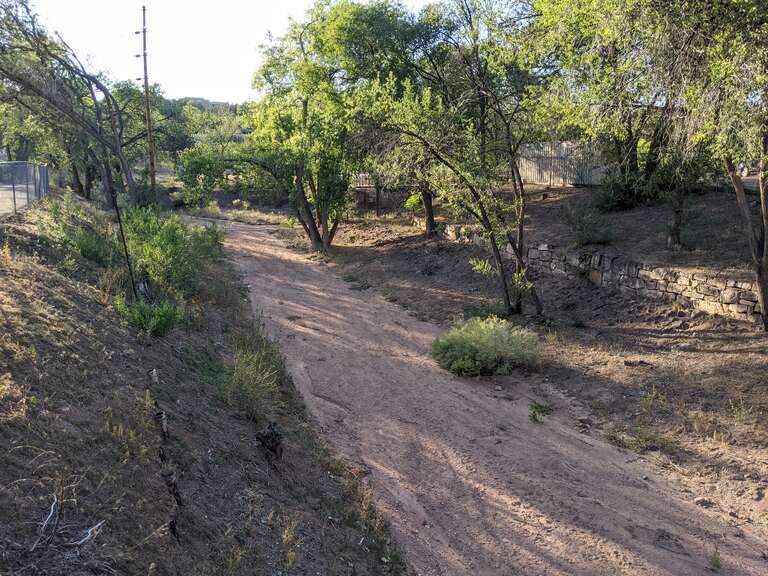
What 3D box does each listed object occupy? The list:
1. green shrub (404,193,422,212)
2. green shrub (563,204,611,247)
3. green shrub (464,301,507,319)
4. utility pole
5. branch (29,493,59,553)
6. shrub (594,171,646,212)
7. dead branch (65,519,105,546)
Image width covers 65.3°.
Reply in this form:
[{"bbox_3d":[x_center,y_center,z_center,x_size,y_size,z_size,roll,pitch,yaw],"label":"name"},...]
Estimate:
[{"bbox_3d":[1.453,-4.162,29.500,0.950,1.000,0.900,1,11,3],"label":"green shrub"},{"bbox_3d":[5.003,-1.544,14.800,1.100,1.000,1.050,4,11,18],"label":"green shrub"},{"bbox_3d":[2.047,0.499,12.200,0.880,0.520,0.750,2,11,10],"label":"green shrub"},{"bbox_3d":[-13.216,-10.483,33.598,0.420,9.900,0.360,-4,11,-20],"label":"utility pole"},{"bbox_3d":[-2.046,1.409,3.600,0.160,0.260,0.250,-6,12,-31],"label":"branch"},{"bbox_3d":[7.739,-3.158,19.600,1.600,1.350,1.500,4,11,21],"label":"shrub"},{"bbox_3d":[-1.750,1.429,3.500,0.210,0.110,0.160,-6,12,-28],"label":"dead branch"}]

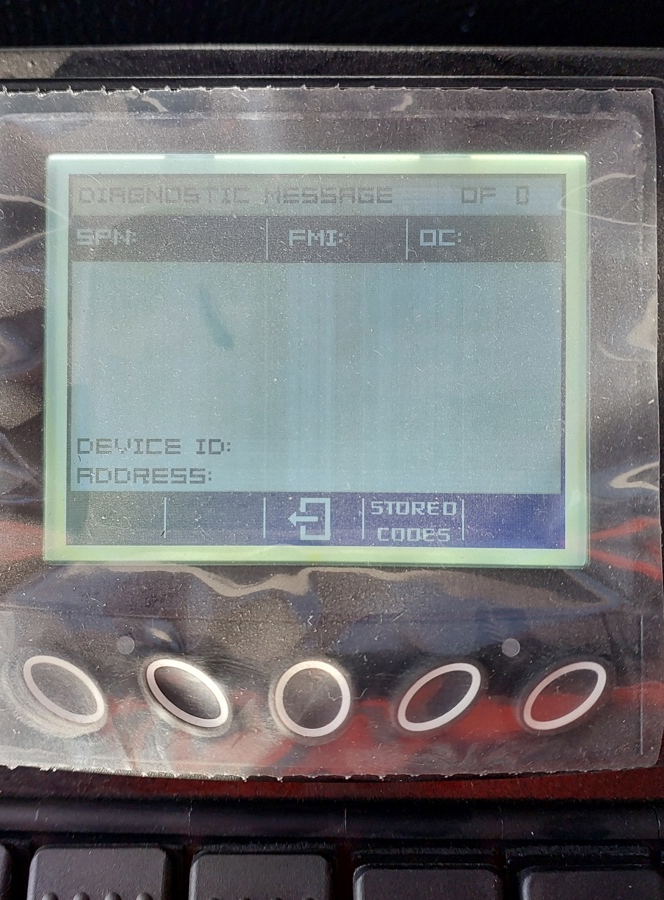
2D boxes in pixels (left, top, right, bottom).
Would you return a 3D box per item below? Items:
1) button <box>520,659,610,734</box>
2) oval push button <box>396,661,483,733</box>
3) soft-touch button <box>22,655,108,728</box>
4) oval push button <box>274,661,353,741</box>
[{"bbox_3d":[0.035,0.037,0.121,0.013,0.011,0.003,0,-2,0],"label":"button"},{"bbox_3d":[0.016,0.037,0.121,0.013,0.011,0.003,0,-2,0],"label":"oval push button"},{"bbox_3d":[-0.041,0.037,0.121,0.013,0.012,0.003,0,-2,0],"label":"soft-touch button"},{"bbox_3d":[-0.003,0.038,0.121,0.012,0.012,0.003,0,-2,0],"label":"oval push button"}]

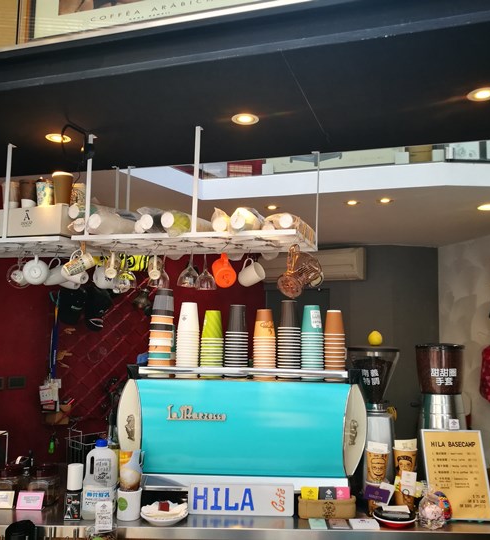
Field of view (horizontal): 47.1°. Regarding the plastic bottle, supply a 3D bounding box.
[{"bbox_3d":[-0.499,0.730,1.978,0.112,0.258,0.105,2,-7,-9],"label":"plastic bottle"}]

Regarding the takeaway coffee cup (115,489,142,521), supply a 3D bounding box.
[{"bbox_3d":[-0.395,0.813,1.945,0.086,0.088,0.086,2,-7,-2],"label":"takeaway coffee cup"}]

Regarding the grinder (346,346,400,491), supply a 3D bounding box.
[{"bbox_3d":[0.509,0.616,2.275,0.210,0.598,0.360,1,-7,0],"label":"grinder"}]

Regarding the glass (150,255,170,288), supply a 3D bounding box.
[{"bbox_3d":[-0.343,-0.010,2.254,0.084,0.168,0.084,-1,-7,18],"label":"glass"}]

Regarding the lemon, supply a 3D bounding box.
[{"bbox_3d":[0.523,0.276,2.250,0.058,0.057,0.060,1,-7,0],"label":"lemon"}]

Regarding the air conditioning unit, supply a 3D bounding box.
[{"bbox_3d":[0.591,-0.025,5.077,0.930,0.270,0.210,-1,-7,23],"label":"air conditioning unit"}]

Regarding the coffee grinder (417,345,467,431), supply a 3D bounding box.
[{"bbox_3d":[0.818,0.627,2.384,0.210,0.618,0.360,1,-7,0],"label":"coffee grinder"}]

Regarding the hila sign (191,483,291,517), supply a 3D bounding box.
[{"bbox_3d":[-0.013,0.823,2.018,0.372,0.105,0.020,2,-19,-2],"label":"hila sign"}]

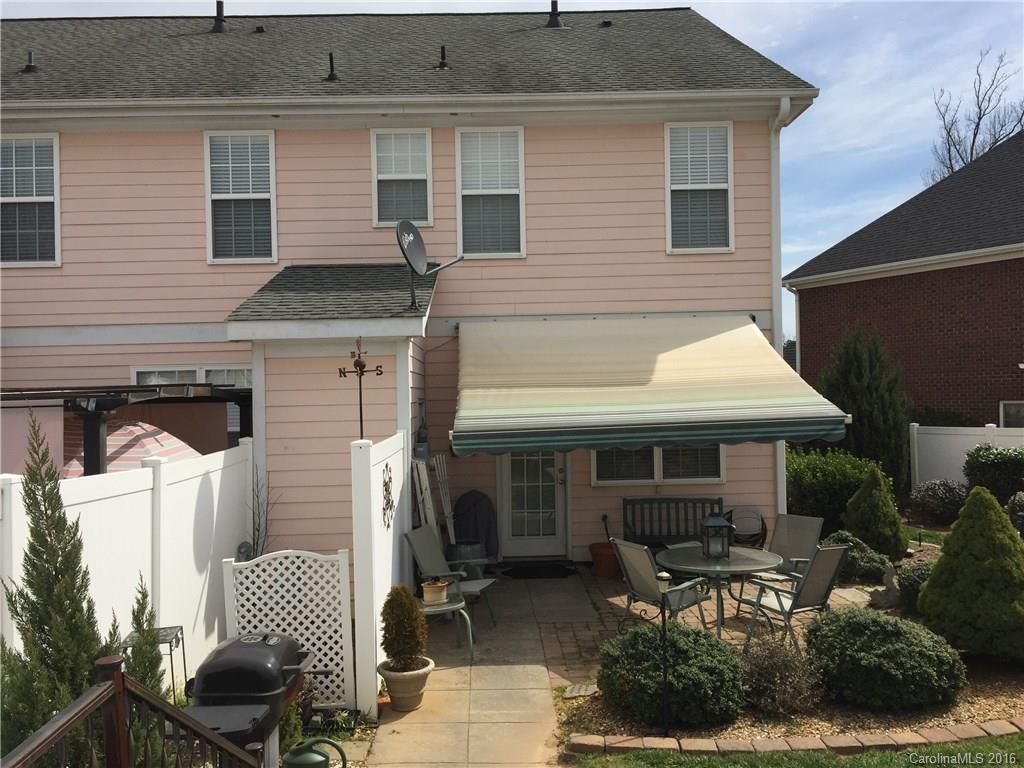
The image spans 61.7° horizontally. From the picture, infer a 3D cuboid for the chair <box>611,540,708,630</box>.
[{"bbox_3d":[1.318,1.828,7.524,0.730,0.950,0.600,-1,0,-29],"label":"chair"}]

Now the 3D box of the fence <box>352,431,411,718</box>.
[{"bbox_3d":[-0.988,1.301,6.906,0.130,1.860,2.660,-1,-1,-2],"label":"fence"}]

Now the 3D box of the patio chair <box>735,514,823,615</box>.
[{"bbox_3d":[2.510,1.709,7.998,0.710,0.920,0.570,-1,-1,-38],"label":"patio chair"}]

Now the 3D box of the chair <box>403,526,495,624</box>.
[{"bbox_3d":[-0.559,1.861,8.075,0.730,0.950,0.600,-1,0,18],"label":"chair"}]

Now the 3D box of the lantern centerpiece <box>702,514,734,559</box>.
[{"bbox_3d":[1.850,1.373,7.777,0.235,0.400,0.235,-1,0,13],"label":"lantern centerpiece"}]

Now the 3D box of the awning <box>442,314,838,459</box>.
[{"bbox_3d":[1.265,-0.096,9.270,3.740,1.460,2.640,-1,-1,-2],"label":"awning"}]

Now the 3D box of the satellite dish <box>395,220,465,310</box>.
[{"bbox_3d":[-0.784,-1.155,8.162,0.580,0.860,0.500,-2,-1,27],"label":"satellite dish"}]

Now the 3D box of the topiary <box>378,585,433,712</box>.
[{"bbox_3d":[-0.775,1.907,6.224,0.420,0.870,0.420,-1,0,0],"label":"topiary"}]

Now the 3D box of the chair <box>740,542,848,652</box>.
[{"bbox_3d":[2.274,1.696,6.817,0.570,0.920,0.710,0,-1,-40],"label":"chair"}]

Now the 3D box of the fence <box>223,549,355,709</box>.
[{"bbox_3d":[-1.499,1.654,5.780,0.840,1.060,0.060,-3,2,-6],"label":"fence"}]

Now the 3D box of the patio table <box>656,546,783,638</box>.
[{"bbox_3d":[1.882,1.932,7.740,1.150,0.720,1.150,-1,0,0],"label":"patio table"}]

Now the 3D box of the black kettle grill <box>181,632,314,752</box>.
[{"bbox_3d":[-1.130,1.646,3.755,0.550,1.070,1.080,-1,-1,-2],"label":"black kettle grill"}]

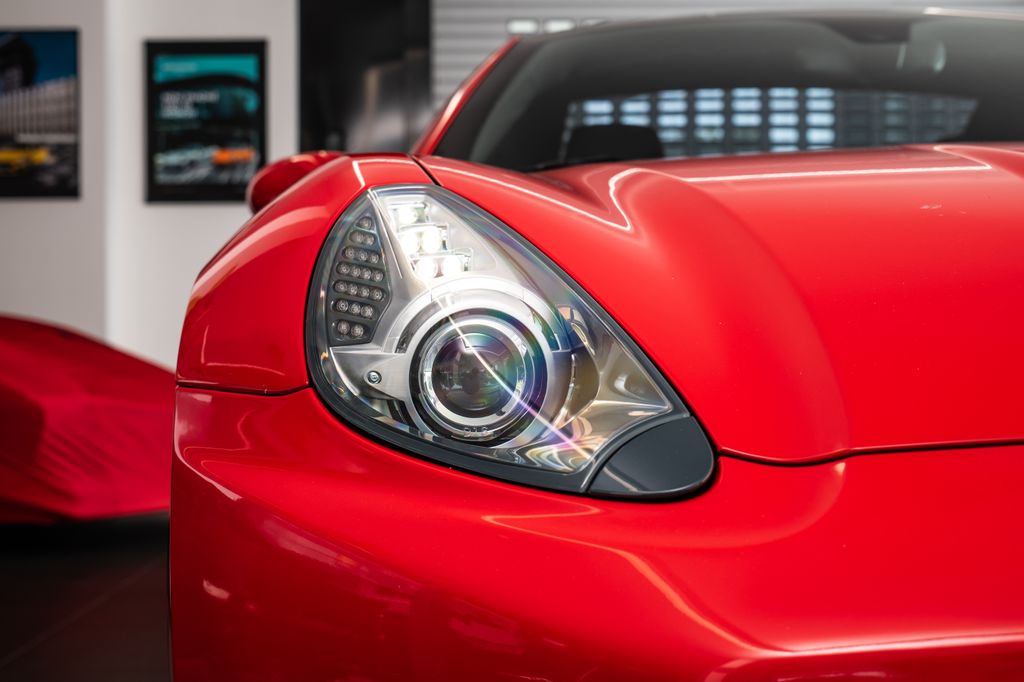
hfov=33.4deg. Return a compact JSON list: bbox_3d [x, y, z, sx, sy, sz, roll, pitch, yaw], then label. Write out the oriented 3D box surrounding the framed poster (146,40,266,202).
[{"bbox_3d":[-1.452,-1.042,8.115,0.579,0.771,0.030,0,0,2],"label":"framed poster"}]

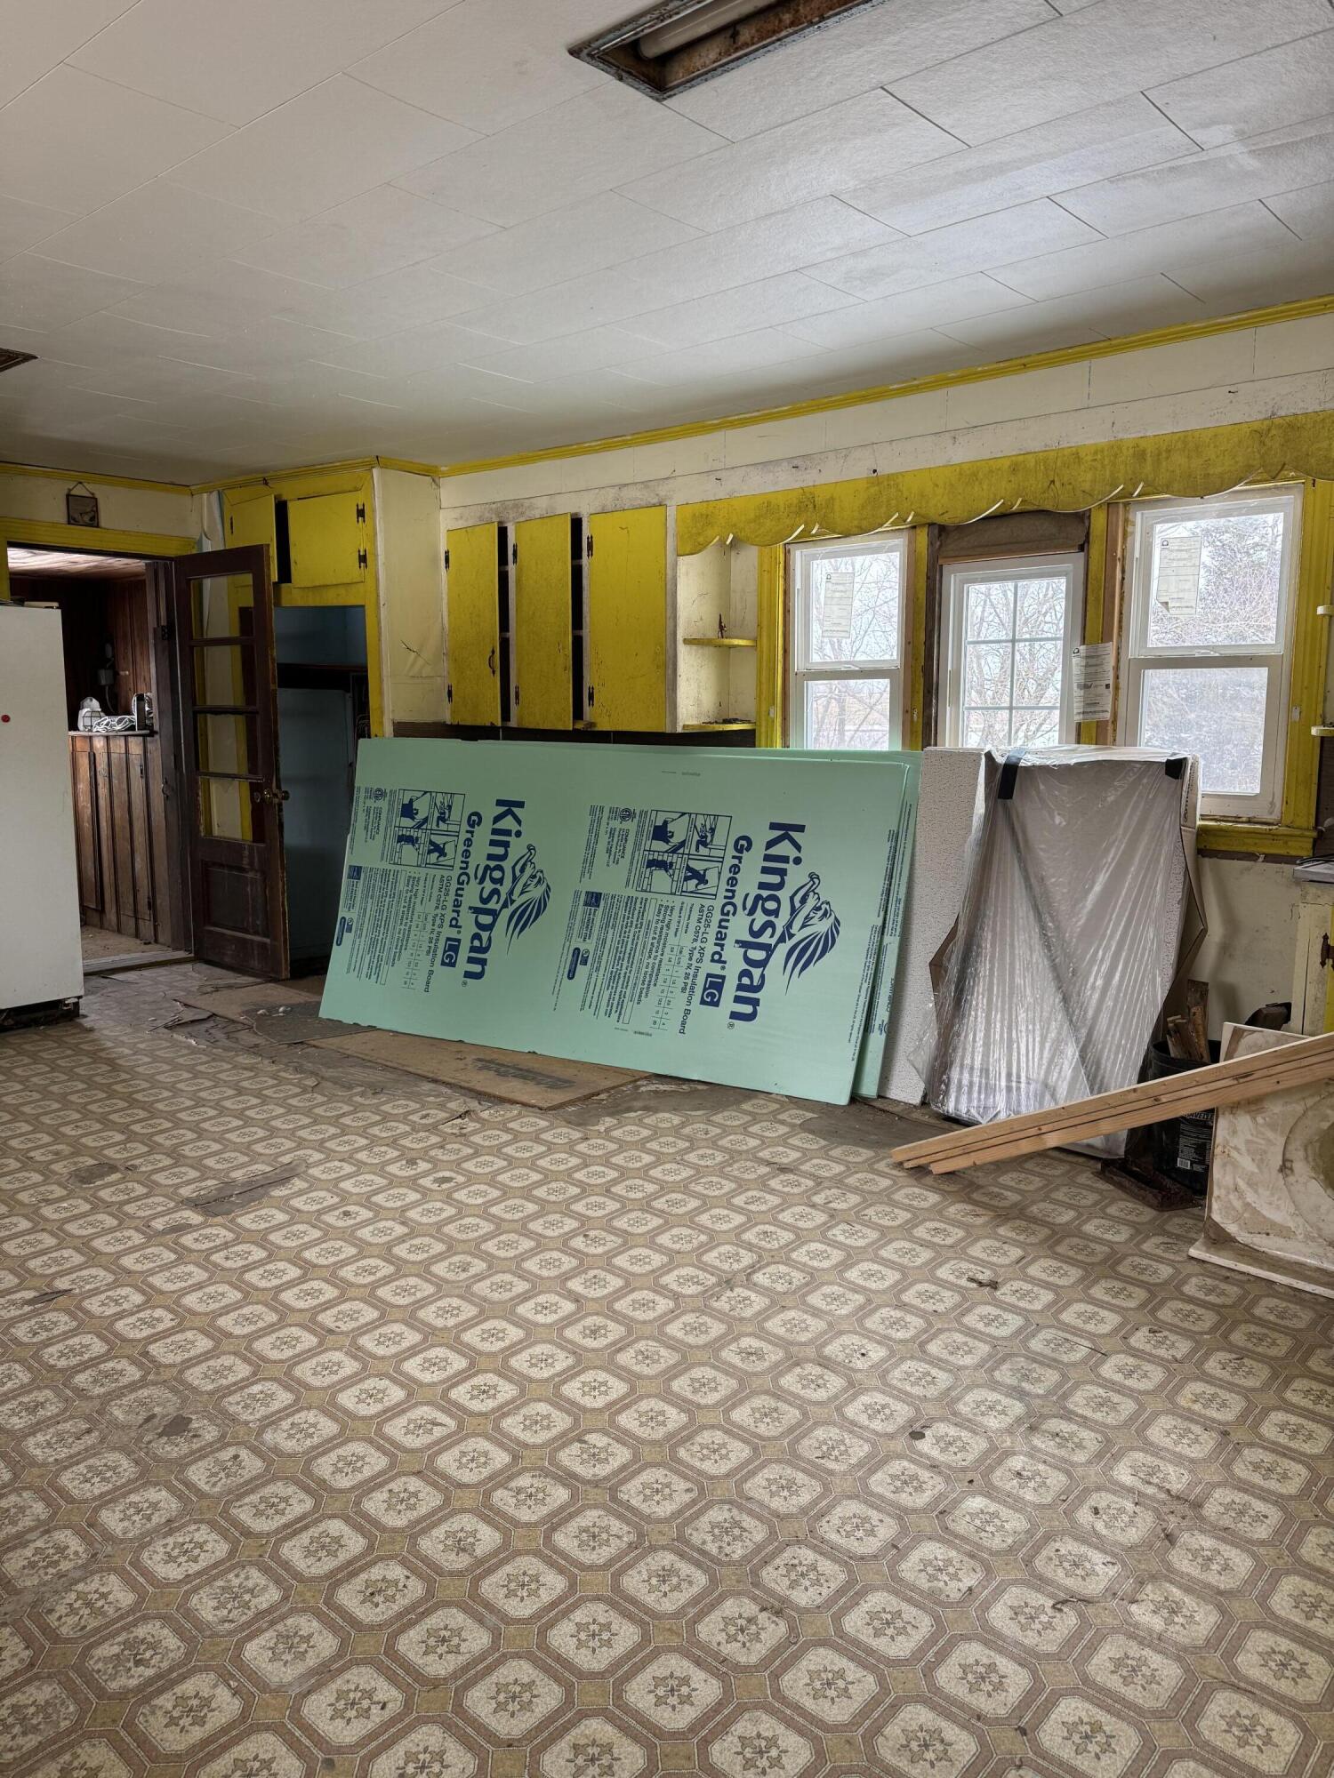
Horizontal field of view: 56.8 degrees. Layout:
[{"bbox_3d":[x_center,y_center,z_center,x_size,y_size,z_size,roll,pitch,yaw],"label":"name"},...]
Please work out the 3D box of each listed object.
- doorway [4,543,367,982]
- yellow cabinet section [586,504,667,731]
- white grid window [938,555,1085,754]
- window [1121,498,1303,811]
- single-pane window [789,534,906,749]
[{"bbox_3d":[-2.435,-0.588,5.936,0.780,2.080,0.980,8,11,41],"label":"doorway"},{"bbox_3d":[-0.066,-1.150,5.356,0.480,0.920,0.320,8,11,42],"label":"yellow cabinet section"},{"bbox_3d":[1.133,-0.677,4.044,0.489,0.778,0.090,8,11,41],"label":"white grid window"},{"bbox_3d":[1.593,-0.679,3.630,0.489,0.918,0.090,8,11,41],"label":"window"},{"bbox_3d":[0.667,-0.787,4.447,0.493,0.901,0.090,8,11,41],"label":"single-pane window"}]

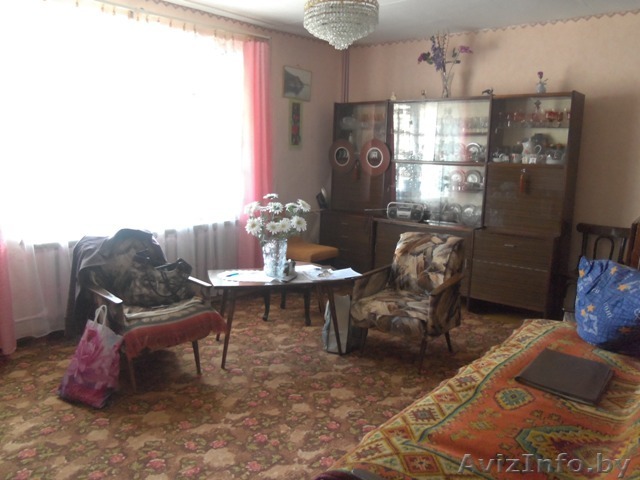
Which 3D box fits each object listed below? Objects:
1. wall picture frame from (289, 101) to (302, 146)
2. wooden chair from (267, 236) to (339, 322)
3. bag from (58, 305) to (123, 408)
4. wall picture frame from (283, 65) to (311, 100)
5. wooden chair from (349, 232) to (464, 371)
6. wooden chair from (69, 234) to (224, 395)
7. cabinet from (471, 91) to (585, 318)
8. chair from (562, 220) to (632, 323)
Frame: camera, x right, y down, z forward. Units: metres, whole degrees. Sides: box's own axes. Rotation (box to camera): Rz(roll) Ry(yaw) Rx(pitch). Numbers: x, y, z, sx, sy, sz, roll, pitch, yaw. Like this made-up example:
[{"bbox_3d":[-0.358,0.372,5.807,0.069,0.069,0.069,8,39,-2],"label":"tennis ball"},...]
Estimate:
[{"bbox_3d":[-0.239,-1.179,5.298,0.020,0.445,0.197,9,14,39],"label":"wall picture frame"},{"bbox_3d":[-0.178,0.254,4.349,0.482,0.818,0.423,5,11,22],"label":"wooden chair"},{"bbox_3d":[-1.313,0.669,2.980,0.336,0.482,0.161,6,12,26],"label":"bag"},{"bbox_3d":[-0.214,-1.575,5.249,0.020,0.296,0.409,9,14,39],"label":"wall picture frame"},{"bbox_3d":[0.668,0.408,3.671,0.606,0.781,0.642,9,14,38],"label":"wooden chair"},{"bbox_3d":[-1.119,0.427,3.431,0.628,0.796,0.788,-9,14,-40],"label":"wooden chair"},{"bbox_3d":[1.761,-0.278,4.446,0.675,1.869,0.511,9,14,39],"label":"cabinet"},{"bbox_3d":[2.178,0.321,4.128,0.409,0.818,0.438,9,14,39],"label":"chair"}]

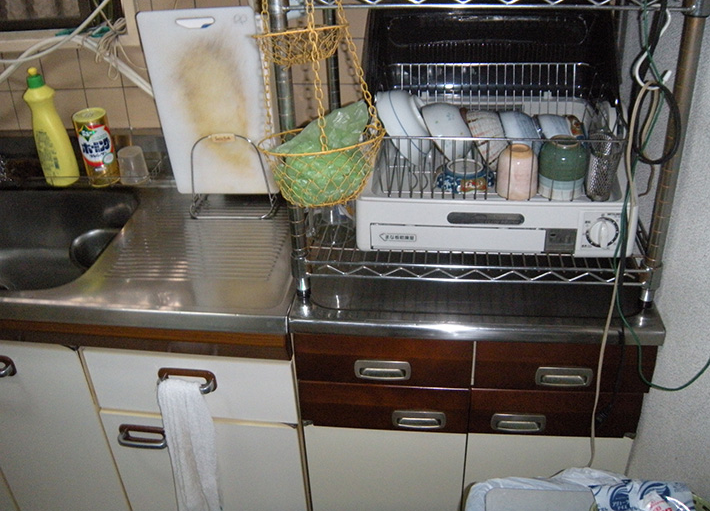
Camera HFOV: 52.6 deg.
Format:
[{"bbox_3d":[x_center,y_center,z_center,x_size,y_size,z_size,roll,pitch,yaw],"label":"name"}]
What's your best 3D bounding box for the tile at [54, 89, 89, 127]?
[{"bbox_3d":[-0.669,-0.344,1.688,0.099,0.099,0.008,2,30,8],"label":"tile"}]

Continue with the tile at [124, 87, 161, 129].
[{"bbox_3d":[-0.479,-0.342,1.655,0.099,0.099,0.008,2,30,8],"label":"tile"}]

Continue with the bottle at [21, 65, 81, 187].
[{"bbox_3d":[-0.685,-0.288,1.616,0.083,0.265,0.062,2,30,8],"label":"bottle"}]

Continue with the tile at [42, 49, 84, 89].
[{"bbox_3d":[-0.671,-0.428,1.642,0.099,0.099,0.008,2,30,8],"label":"tile"}]

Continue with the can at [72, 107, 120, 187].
[{"bbox_3d":[-0.582,-0.242,1.624,0.076,0.160,0.076,-13,31,-17],"label":"can"}]

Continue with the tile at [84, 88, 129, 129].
[{"bbox_3d":[-0.575,-0.343,1.671,0.099,0.099,0.008,2,30,8],"label":"tile"}]

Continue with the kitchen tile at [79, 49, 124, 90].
[{"bbox_3d":[-0.577,-0.427,1.624,0.099,0.099,0.008,2,30,8],"label":"kitchen tile"}]

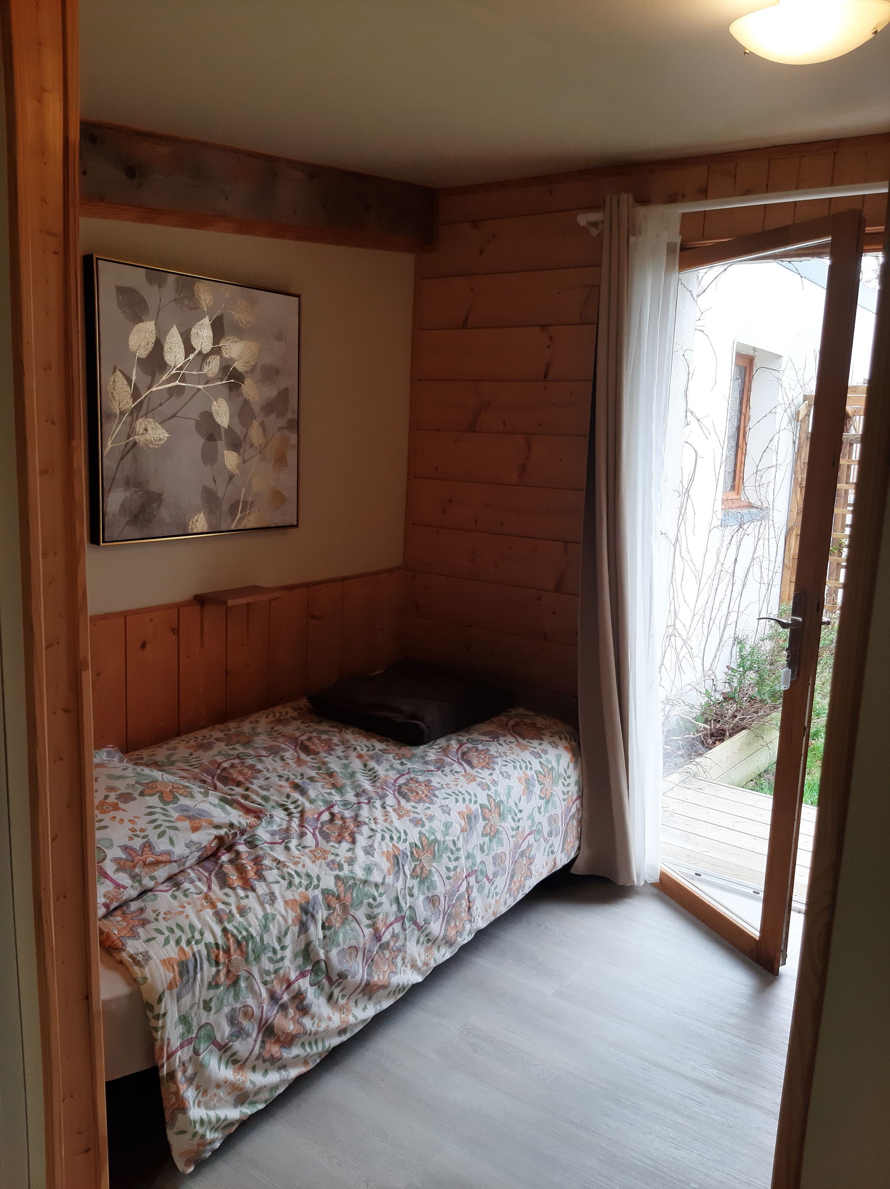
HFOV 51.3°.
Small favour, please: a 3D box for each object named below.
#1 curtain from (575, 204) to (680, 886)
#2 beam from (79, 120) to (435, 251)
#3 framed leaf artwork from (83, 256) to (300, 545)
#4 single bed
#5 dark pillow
[{"bbox_3d":[0.610,-0.118,2.991,0.330,2.210,0.140,9,12,34],"label":"curtain"},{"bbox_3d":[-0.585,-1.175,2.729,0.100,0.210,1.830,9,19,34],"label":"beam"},{"bbox_3d":[-0.709,-0.548,2.749,0.045,0.752,0.755,9,12,34],"label":"framed leaf artwork"},{"bbox_3d":[-0.461,0.687,2.601,0.935,0.450,1.980,9,12,34],"label":"single bed"},{"bbox_3d":[-0.114,0.362,3.202,0.510,0.100,0.550,9,12,34],"label":"dark pillow"}]

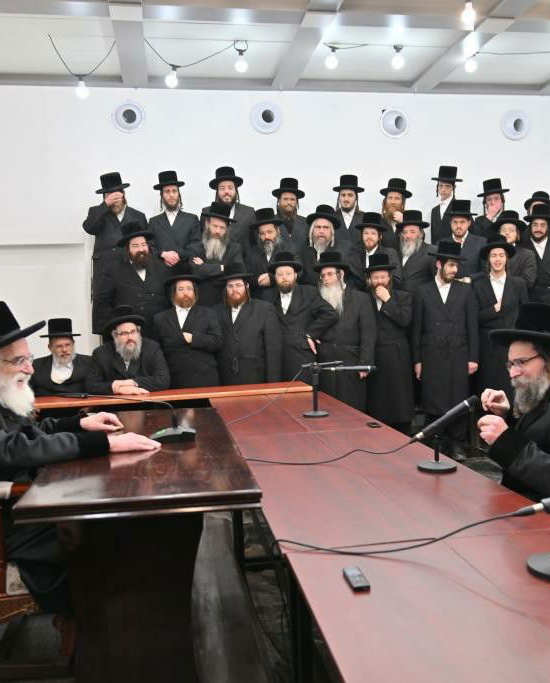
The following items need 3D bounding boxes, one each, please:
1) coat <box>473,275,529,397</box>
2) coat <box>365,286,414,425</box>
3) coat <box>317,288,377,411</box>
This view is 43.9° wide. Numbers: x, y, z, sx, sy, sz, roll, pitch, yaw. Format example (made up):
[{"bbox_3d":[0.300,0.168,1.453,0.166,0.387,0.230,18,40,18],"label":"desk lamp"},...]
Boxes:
[{"bbox_3d":[2.110,-0.020,6.330,0.520,1.180,0.330,-1,3,22],"label":"coat"},{"bbox_3d":[0.990,0.124,5.850,0.460,1.180,0.380,-1,3,19],"label":"coat"},{"bbox_3d":[0.648,0.126,6.157,0.560,1.200,0.360,0,3,27],"label":"coat"}]

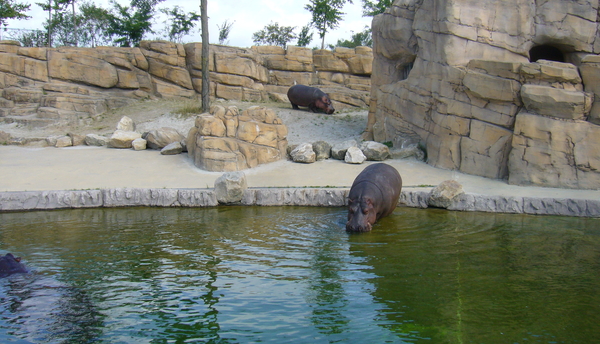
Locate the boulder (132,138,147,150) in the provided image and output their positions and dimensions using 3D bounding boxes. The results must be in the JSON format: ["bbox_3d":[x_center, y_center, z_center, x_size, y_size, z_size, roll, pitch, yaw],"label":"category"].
[{"bbox_3d":[-6.556,-1.137,24.804,0.574,0.508,0.556,-2,9,-15],"label":"boulder"}]

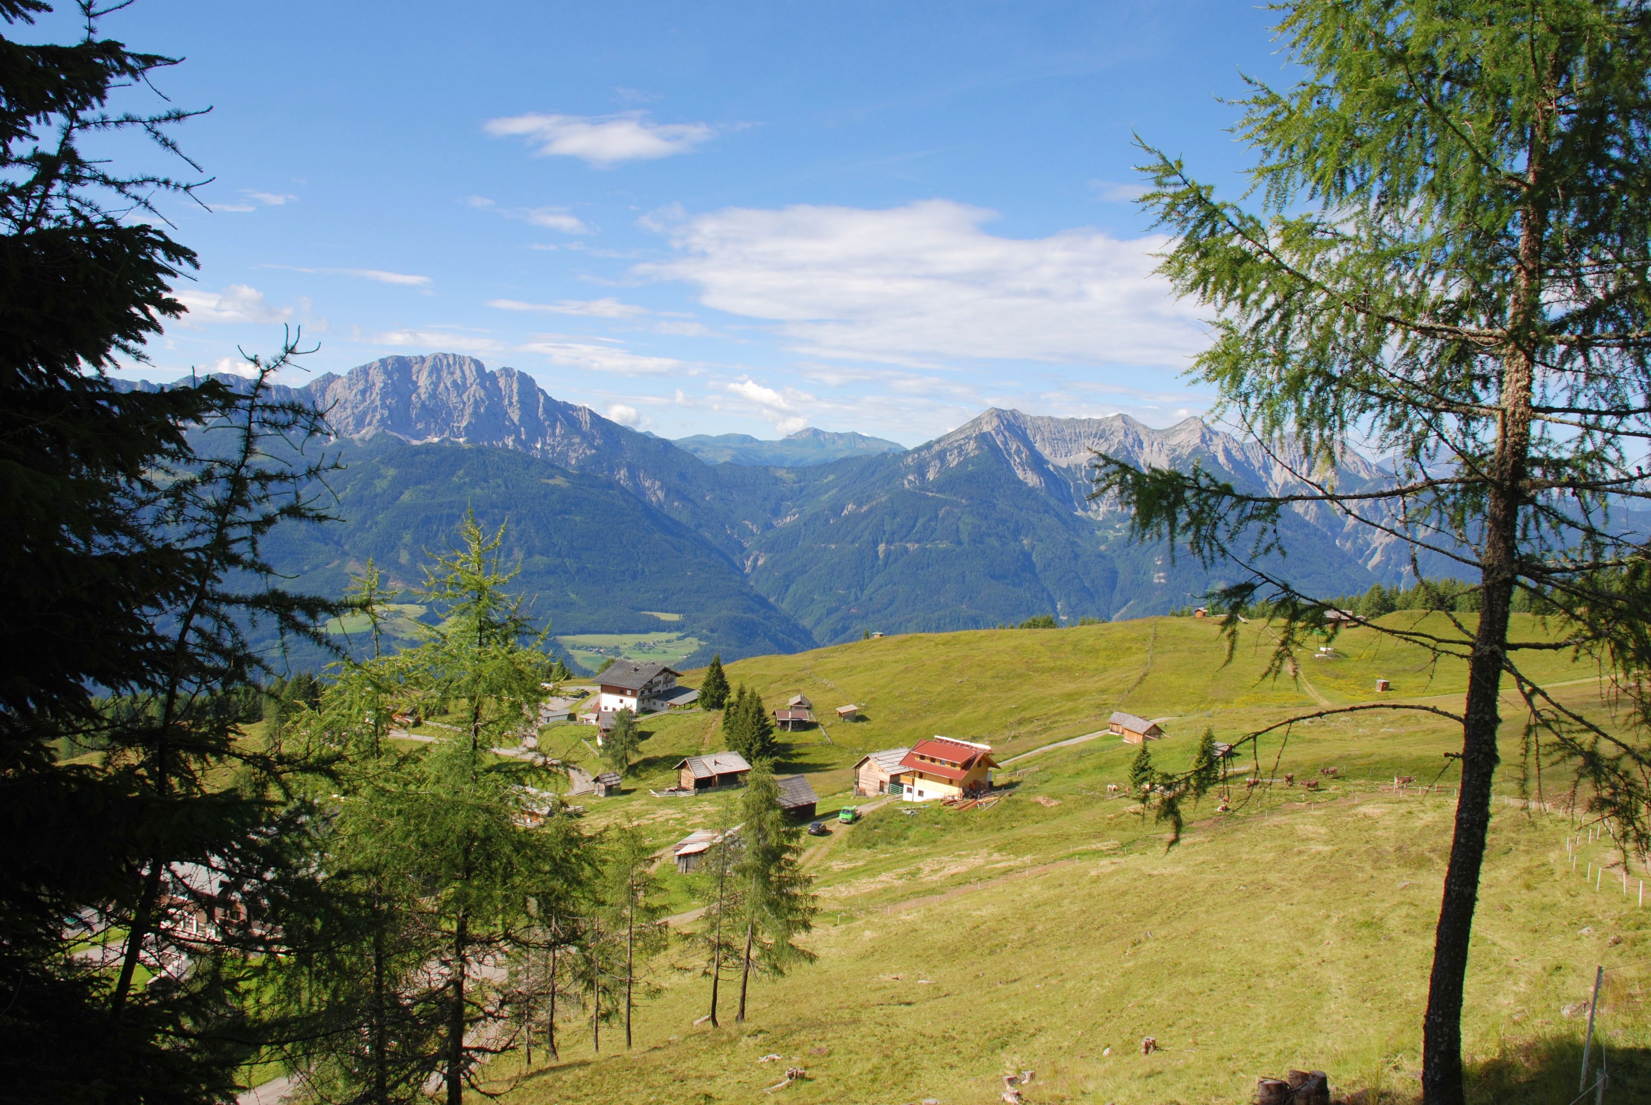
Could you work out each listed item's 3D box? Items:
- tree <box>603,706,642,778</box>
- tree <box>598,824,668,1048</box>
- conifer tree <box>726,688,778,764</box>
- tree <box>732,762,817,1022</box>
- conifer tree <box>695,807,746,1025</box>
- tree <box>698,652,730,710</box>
[{"bbox_3d":[-40.870,38.270,249.380,7.780,14.510,7.780,1,5,0],"label":"tree"},{"bbox_3d":[-8.460,16.920,54.560,3.120,10.130,3.120,1,5,0],"label":"tree"},{"bbox_3d":[-14.500,33.920,242.350,10.090,15.110,8.570,1,5,0],"label":"conifer tree"},{"bbox_3d":[-2.440,16.320,59.450,4.080,12.840,4.080,1,5,0],"label":"tree"},{"bbox_3d":[-4.940,16.860,57.530,2.390,10.850,2.390,1,5,0],"label":"conifer tree"},{"bbox_3d":[-29.190,33.750,324.350,8.100,15.040,8.100,1,5,0],"label":"tree"}]

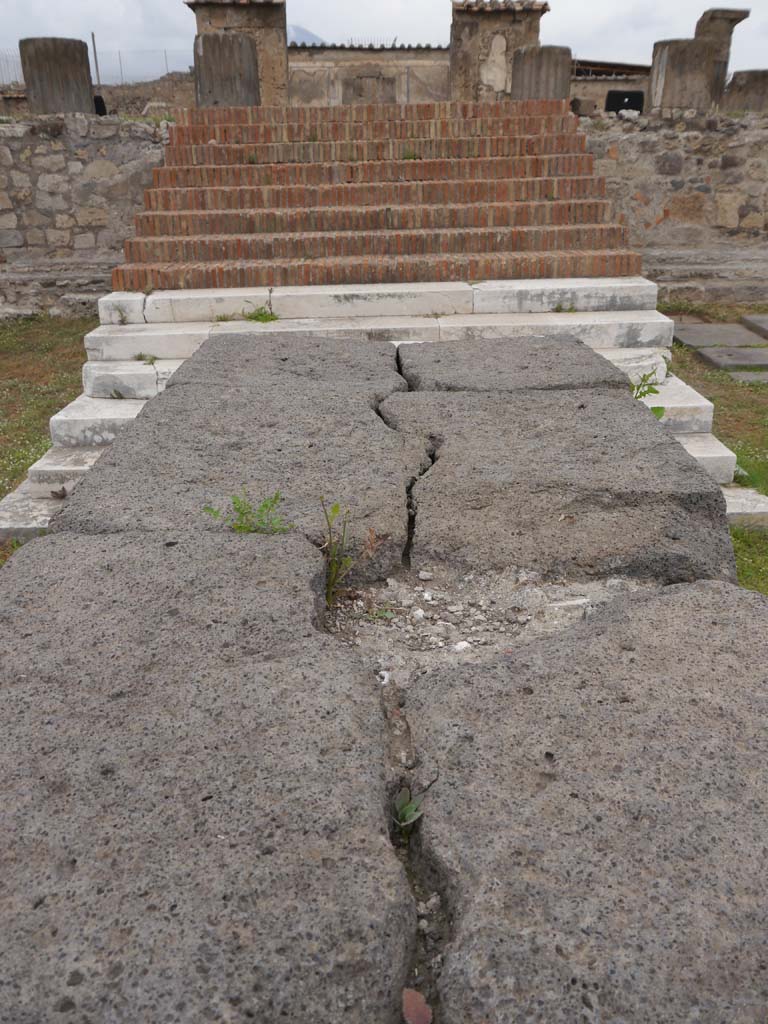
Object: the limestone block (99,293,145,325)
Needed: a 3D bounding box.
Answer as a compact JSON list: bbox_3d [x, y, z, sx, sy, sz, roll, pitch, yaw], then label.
[{"bbox_3d":[-2.068,-1.690,6.771,0.371,0.194,0.466,-1,24,0],"label":"limestone block"}]

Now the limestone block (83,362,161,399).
[{"bbox_3d":[-1.845,-0.967,6.014,0.519,0.168,0.420,-1,24,0],"label":"limestone block"}]

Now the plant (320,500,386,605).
[{"bbox_3d":[-0.057,0.076,1.517,0.115,0.202,0.103,-1,24,0],"label":"plant"}]

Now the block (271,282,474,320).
[{"bbox_3d":[-0.100,-1.736,6.763,1.613,0.194,0.466,-1,24,0],"label":"block"}]

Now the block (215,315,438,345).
[{"bbox_3d":[-0.436,-1.368,6.427,1.718,0.187,0.458,-1,24,0],"label":"block"}]

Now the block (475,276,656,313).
[{"bbox_3d":[1.432,-1.771,6.756,1.454,0.194,0.466,-1,24,0],"label":"block"}]

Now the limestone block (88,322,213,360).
[{"bbox_3d":[-1.733,-1.309,6.329,0.912,0.189,0.436,-1,24,0],"label":"limestone block"}]

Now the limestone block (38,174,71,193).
[{"bbox_3d":[-4.268,-4.269,10.766,0.432,0.246,0.220,-1,24,0],"label":"limestone block"}]

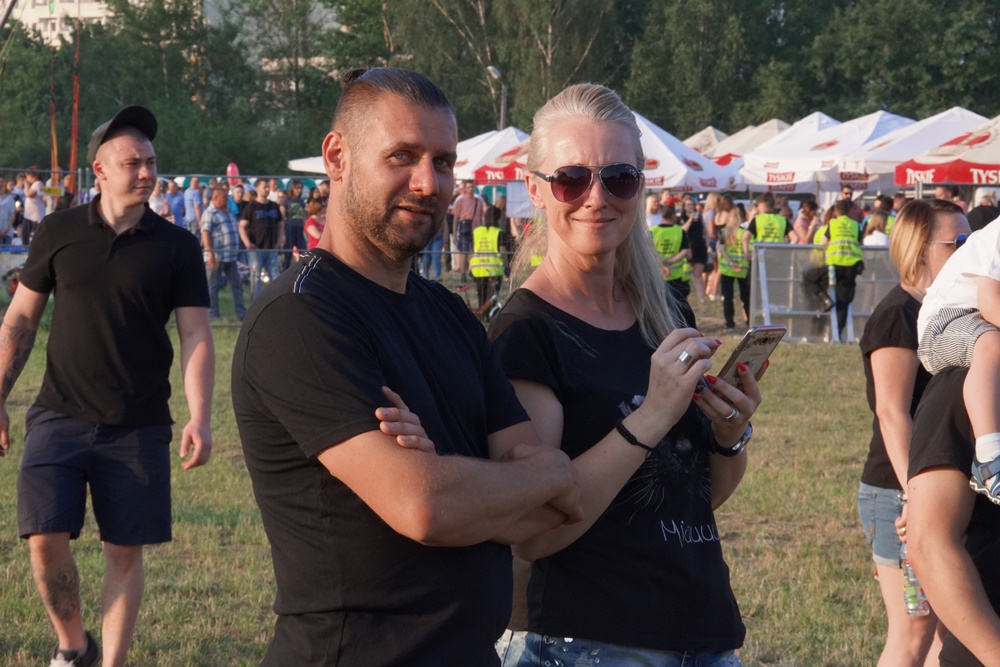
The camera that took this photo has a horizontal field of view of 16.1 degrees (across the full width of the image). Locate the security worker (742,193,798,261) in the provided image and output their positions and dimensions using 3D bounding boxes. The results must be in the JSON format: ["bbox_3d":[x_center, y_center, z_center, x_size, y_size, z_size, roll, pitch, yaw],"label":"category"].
[{"bbox_3d":[3.568,-0.949,46.531,0.700,1.820,0.380,1,2,-6],"label":"security worker"}]

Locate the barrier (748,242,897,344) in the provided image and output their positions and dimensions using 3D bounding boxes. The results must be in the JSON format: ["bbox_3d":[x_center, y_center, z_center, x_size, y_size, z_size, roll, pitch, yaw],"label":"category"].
[{"bbox_3d":[3.892,-0.474,41.300,2.000,1.180,0.800,0,2,-12],"label":"barrier"}]

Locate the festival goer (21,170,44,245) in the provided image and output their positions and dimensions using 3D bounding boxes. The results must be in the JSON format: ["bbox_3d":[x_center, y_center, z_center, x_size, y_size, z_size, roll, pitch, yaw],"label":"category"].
[{"bbox_3d":[-7.657,-1.822,58.030,0.420,1.750,0.480,1,2,-18],"label":"festival goer"}]

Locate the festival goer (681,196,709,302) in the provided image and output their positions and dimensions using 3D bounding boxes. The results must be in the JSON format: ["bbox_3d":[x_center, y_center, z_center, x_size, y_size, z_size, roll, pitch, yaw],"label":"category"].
[{"bbox_3d":[3.132,-1.323,56.528,0.500,1.670,0.420,1,2,-24],"label":"festival goer"}]

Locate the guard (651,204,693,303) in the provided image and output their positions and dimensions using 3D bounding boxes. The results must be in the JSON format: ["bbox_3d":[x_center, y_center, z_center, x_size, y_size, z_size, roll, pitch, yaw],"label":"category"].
[{"bbox_3d":[2.111,-0.739,43.800,0.520,1.720,0.360,1,2,18],"label":"guard"}]

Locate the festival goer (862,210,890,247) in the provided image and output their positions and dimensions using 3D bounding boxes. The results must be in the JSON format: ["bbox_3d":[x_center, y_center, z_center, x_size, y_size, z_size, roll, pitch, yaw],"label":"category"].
[{"bbox_3d":[4.693,-0.745,43.800,0.450,1.580,0.320,0,2,-12],"label":"festival goer"}]

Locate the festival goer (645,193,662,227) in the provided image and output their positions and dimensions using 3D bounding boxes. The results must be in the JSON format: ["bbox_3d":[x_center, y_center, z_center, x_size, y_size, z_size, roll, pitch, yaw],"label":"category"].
[{"bbox_3d":[2.460,-1.379,56.529,0.340,1.690,0.470,3,2,30],"label":"festival goer"}]

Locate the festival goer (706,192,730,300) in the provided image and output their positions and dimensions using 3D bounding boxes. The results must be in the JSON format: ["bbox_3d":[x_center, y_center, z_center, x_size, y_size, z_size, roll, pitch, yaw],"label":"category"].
[{"bbox_3d":[3.485,-1.399,56.529,0.360,1.720,0.440,0,2,-30],"label":"festival goer"}]

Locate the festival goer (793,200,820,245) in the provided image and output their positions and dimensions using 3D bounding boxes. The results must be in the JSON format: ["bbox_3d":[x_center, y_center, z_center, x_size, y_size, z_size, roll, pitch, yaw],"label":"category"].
[{"bbox_3d":[4.150,-0.975,48.000,0.400,1.670,0.440,0,2,-6],"label":"festival goer"}]

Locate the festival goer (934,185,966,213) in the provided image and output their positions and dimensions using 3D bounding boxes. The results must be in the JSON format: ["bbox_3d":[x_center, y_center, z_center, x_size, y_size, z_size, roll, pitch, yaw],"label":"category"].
[{"bbox_3d":[5.891,-1.011,46.031,0.350,1.850,0.520,0,2,-28],"label":"festival goer"}]

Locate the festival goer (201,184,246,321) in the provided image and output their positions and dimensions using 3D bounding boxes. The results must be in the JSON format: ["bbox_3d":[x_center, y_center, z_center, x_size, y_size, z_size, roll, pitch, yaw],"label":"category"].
[{"bbox_3d":[-3.550,-1.032,45.300,0.540,1.750,0.420,-1,2,-36],"label":"festival goer"}]

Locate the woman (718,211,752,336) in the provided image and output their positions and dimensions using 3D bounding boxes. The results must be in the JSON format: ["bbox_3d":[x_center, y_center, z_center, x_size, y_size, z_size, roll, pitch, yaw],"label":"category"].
[{"bbox_3d":[3.071,-0.846,46.300,0.440,1.630,0.380,-1,2,-20],"label":"woman"}]

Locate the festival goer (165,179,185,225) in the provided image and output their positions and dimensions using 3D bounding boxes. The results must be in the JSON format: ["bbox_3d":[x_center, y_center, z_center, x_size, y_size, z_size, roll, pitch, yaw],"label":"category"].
[{"bbox_3d":[-5.942,-1.920,64.500,0.480,1.750,0.320,1,2,18],"label":"festival goer"}]

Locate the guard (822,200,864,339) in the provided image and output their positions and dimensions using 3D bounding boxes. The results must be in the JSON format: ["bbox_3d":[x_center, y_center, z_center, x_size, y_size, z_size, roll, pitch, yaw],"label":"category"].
[{"bbox_3d":[4.381,-0.815,45.000,0.530,1.750,0.420,0,2,-5],"label":"guard"}]

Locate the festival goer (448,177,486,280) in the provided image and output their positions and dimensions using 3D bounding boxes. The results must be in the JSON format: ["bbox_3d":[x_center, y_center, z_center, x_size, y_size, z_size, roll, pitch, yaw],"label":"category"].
[{"bbox_3d":[-0.567,-1.828,63.531,0.580,1.800,0.360,1,2,-7],"label":"festival goer"}]

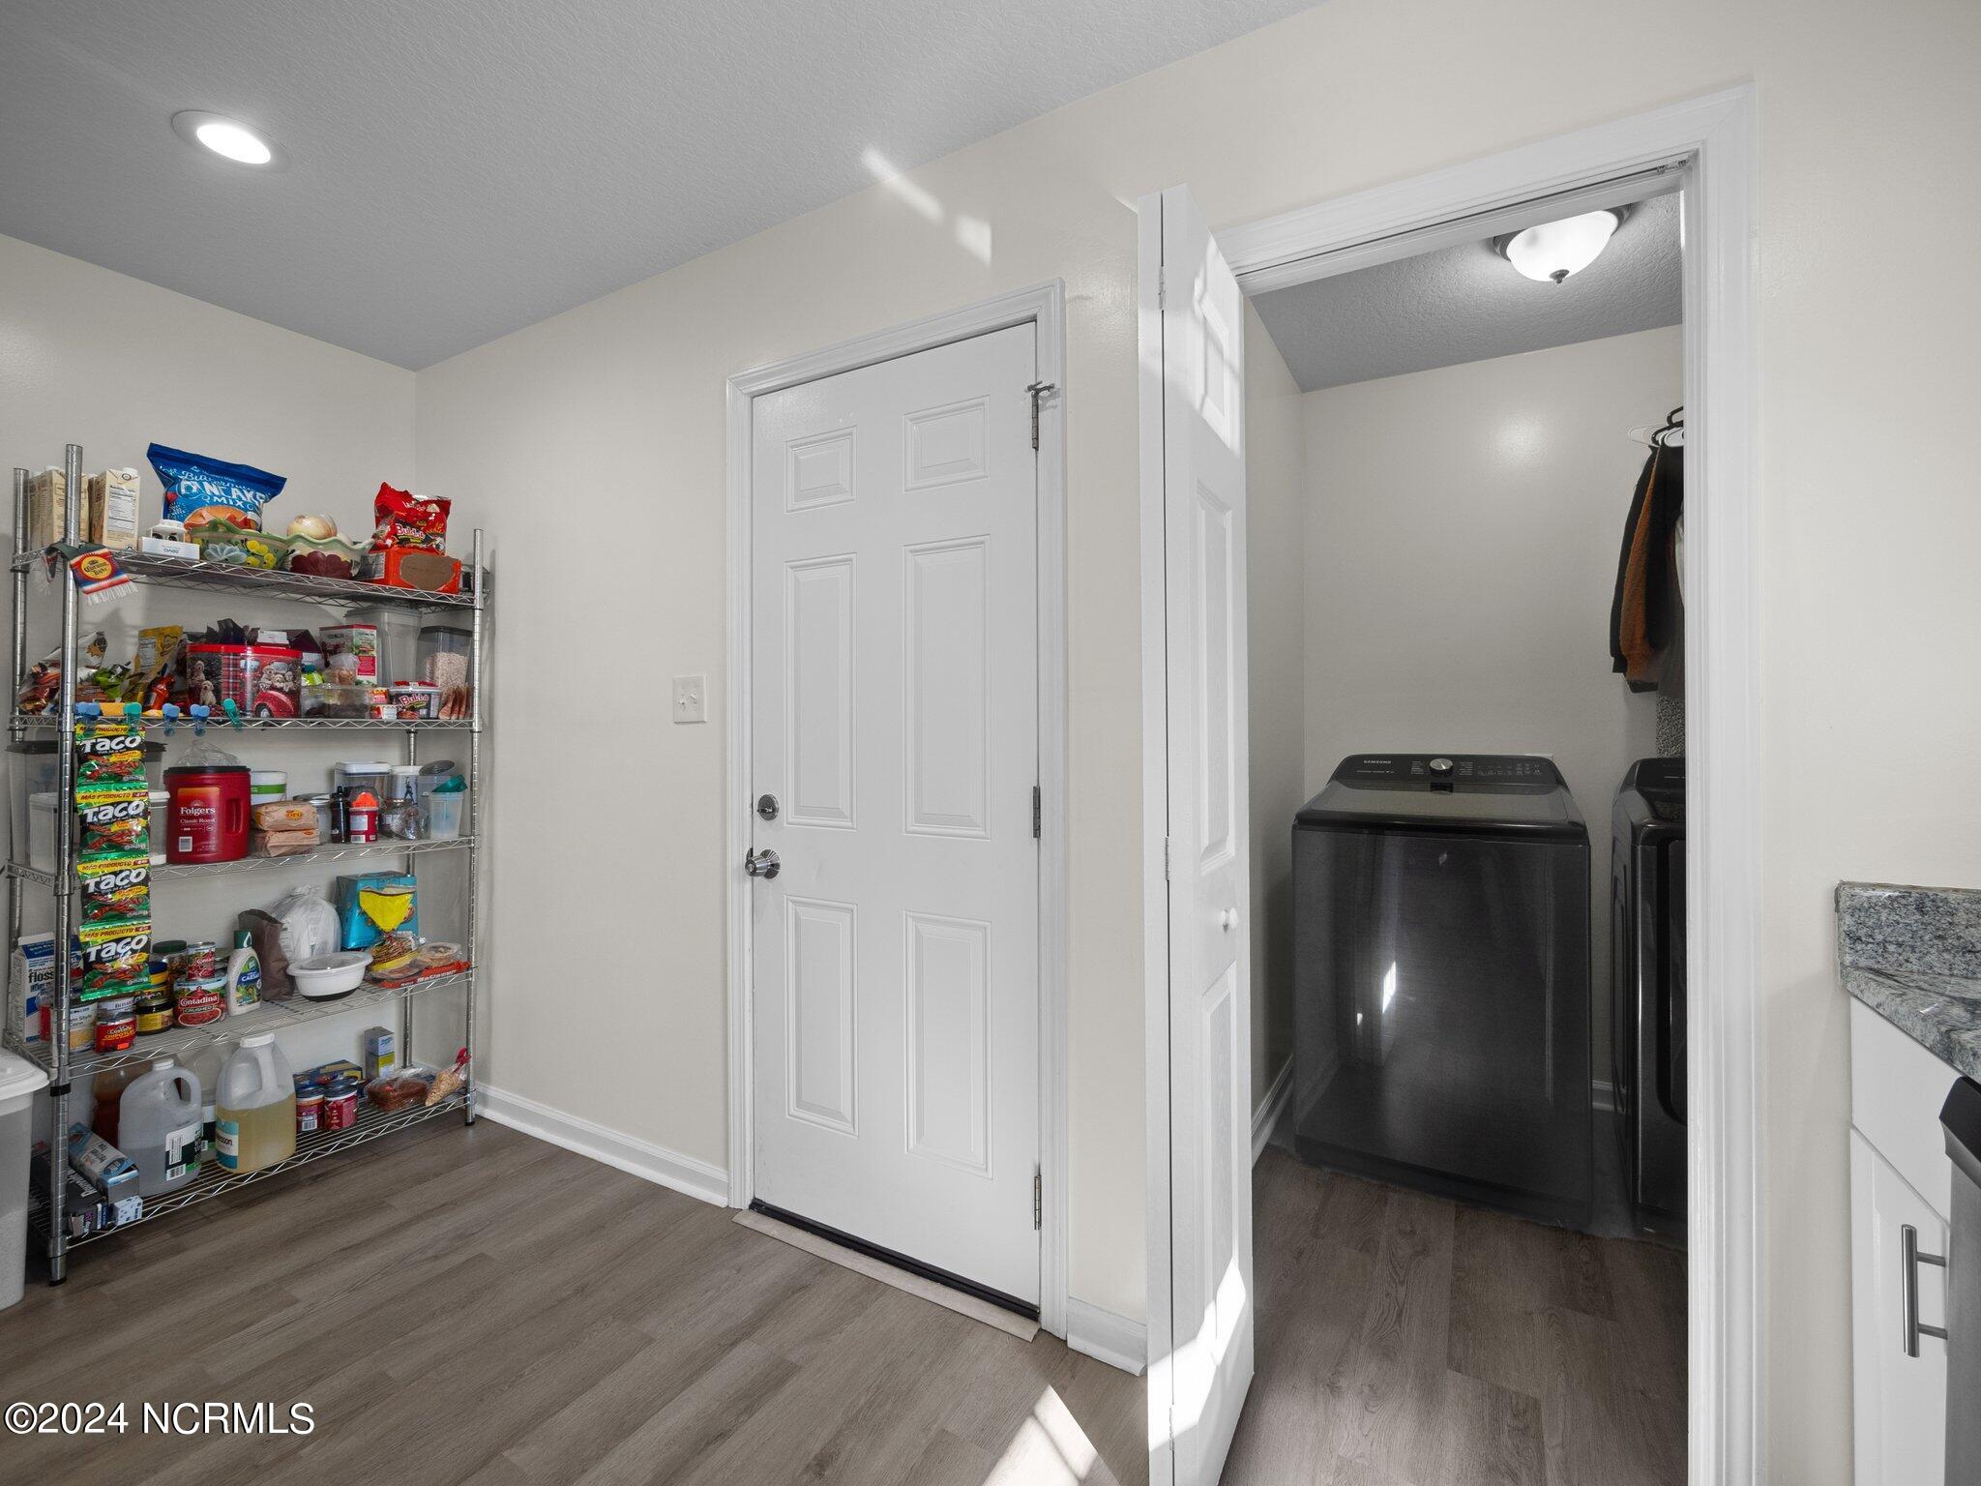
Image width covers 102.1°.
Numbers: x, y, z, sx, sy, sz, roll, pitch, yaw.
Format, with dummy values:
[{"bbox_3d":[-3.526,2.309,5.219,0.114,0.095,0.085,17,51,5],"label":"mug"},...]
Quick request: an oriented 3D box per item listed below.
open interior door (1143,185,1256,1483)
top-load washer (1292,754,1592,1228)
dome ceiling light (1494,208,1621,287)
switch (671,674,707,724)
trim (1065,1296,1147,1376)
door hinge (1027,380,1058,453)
[{"bbox_3d":[0.352,0.175,1.353,0.080,2.000,0.350,0,0,30],"label":"open interior door"},{"bbox_3d":[1.336,0.619,2.437,0.685,1.135,0.730,0,0,28],"label":"top-load washer"},{"bbox_3d":[1.407,-1.200,1.980,0.295,0.135,0.295,0,0,28],"label":"dome ceiling light"},{"bbox_3d":[-0.790,-0.114,2.098,0.120,0.122,0.013,0,0,28],"label":"switch"},{"bbox_3d":[0.223,1.143,1.554,0.165,0.100,0.020,0,0,28],"label":"trim"},{"bbox_3d":[0.092,-0.660,1.602,0.060,0.135,0.035,0,0,28],"label":"door hinge"}]

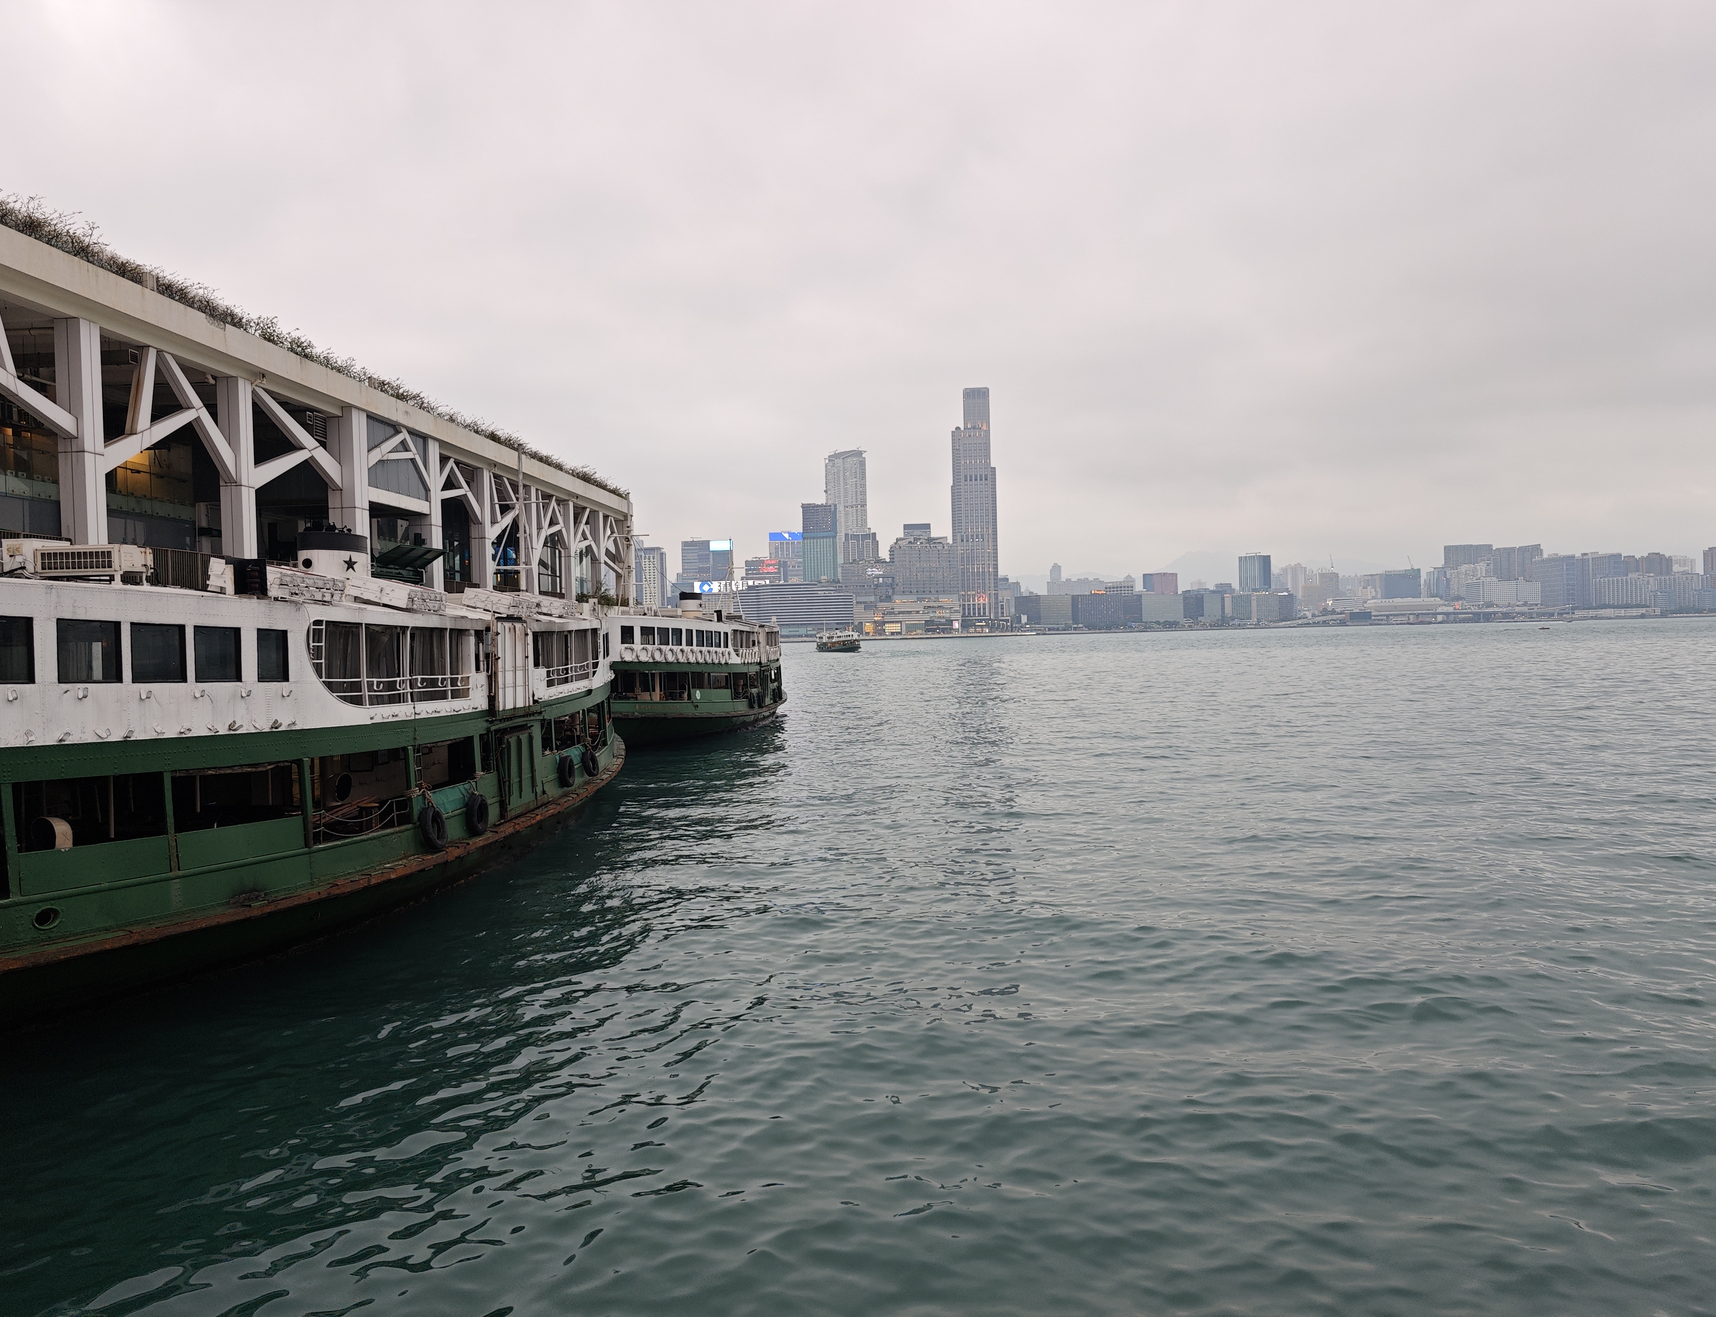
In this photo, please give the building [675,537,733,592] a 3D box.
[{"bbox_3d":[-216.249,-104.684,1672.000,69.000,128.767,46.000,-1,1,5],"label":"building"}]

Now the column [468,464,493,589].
[{"bbox_3d":[-19.458,-6.370,60.200,0.750,6.866,0.800,-1,1,3],"label":"column"}]

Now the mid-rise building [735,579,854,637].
[{"bbox_3d":[-70.189,-55.149,1312.000,126.000,60.934,58.000,-1,1,12],"label":"mid-rise building"}]

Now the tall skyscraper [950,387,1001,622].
[{"bbox_3d":[136.217,-172.223,1355.000,53.000,283.905,48.000,-1,1,4],"label":"tall skyscraper"}]

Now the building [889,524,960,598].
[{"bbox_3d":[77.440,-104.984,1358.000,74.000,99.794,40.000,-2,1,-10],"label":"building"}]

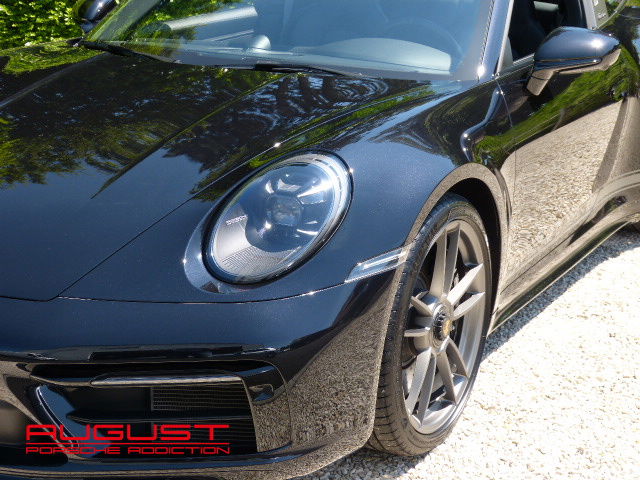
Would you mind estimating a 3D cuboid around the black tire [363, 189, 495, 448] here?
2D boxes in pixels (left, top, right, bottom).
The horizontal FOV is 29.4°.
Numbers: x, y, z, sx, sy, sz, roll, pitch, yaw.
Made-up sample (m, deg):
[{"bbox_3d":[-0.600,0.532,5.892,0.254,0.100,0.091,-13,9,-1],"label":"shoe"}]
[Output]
[{"bbox_3d":[0.217,0.204,3.096,0.245,0.675,0.675,8,18,27],"label":"black tire"}]

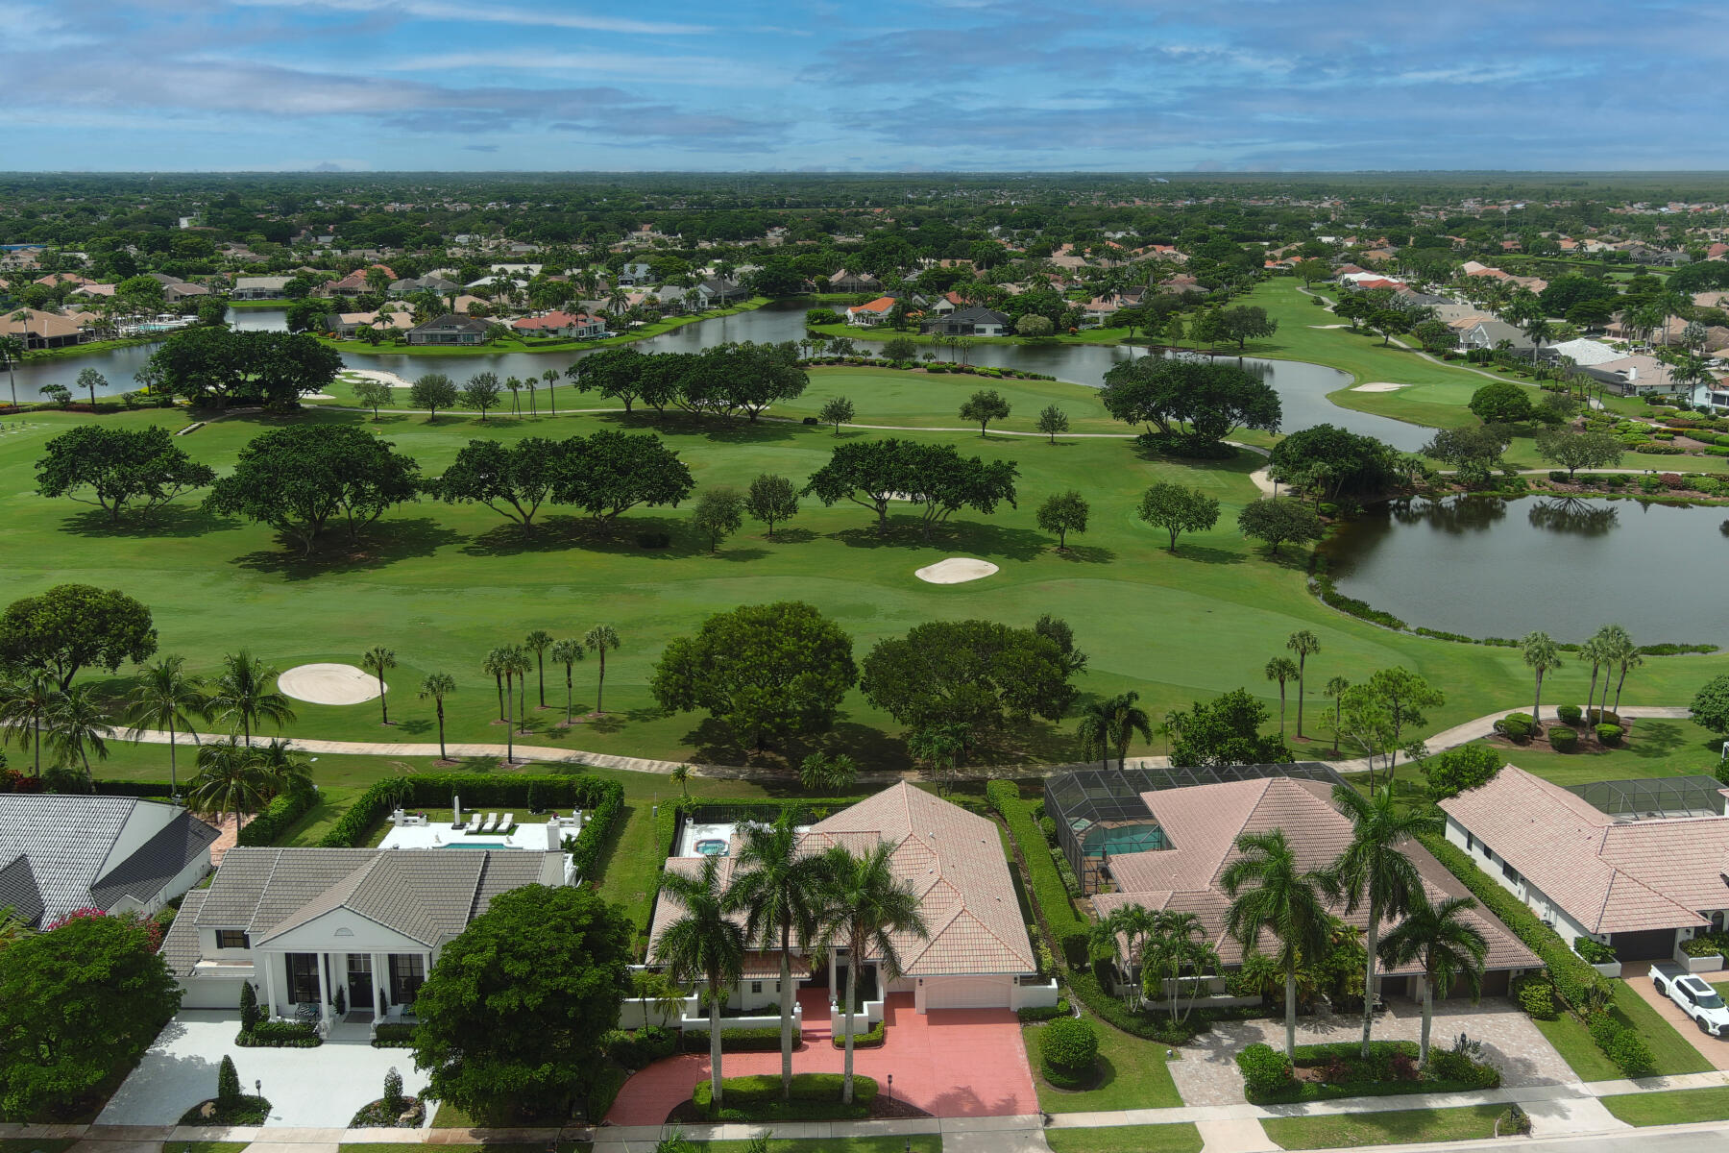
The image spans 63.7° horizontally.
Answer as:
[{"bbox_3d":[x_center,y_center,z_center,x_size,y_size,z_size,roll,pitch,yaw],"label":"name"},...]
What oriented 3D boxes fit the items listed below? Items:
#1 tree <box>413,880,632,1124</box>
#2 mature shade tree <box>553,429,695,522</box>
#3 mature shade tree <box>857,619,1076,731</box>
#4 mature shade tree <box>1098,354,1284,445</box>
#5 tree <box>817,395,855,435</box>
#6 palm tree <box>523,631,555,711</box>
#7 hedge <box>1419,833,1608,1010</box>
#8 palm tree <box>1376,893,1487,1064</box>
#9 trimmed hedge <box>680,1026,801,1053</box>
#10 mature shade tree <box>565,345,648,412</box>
[{"bbox_3d":[-18.186,22.698,74.872,11.520,12.330,11.520,0,16,0],"label":"tree"},{"bbox_3d":[-33.330,-12.580,190.950,19.110,14.690,18.160,-3,17,-10],"label":"mature shade tree"},{"bbox_3d":[9.458,9.194,125.820,19.150,10.440,16.270,0,16,0],"label":"mature shade tree"},{"bbox_3d":[60.660,-32.500,257.340,32.760,15.520,27.840,4,17,13],"label":"mature shade tree"},{"bbox_3d":[-5.038,-28.672,247.606,6.477,6.973,6.477,0,16,0],"label":"tree"},{"bbox_3d":[-30.410,8.734,130.790,2.980,7.680,2.980,0,16,0],"label":"palm tree"},{"bbox_3d":[43.070,22.640,93.690,1.800,1.800,19.770,-2,16,-6],"label":"hedge"},{"bbox_3d":[31.219,22.561,77.675,6.060,11.010,6.060,0,16,0],"label":"palm tree"},{"bbox_3d":[-6.600,24.960,75.308,6.300,0.940,1.150,-1,16,-2],"label":"trimmed hedge"},{"bbox_3d":[-54.680,-41.940,296.668,17.526,13.686,16.124,-3,17,-9],"label":"mature shade tree"}]

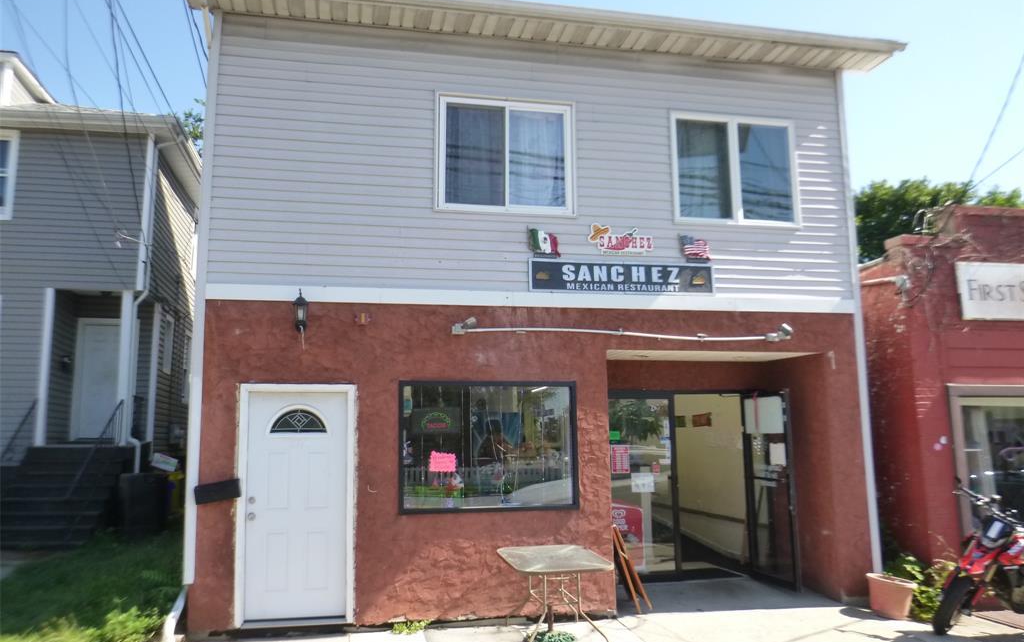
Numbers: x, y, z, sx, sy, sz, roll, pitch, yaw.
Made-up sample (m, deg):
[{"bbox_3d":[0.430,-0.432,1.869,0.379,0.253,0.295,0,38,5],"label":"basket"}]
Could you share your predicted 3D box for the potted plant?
[{"bbox_3d":[3.694,2.680,7.201,0.460,0.350,0.460,1,-8,-12],"label":"potted plant"}]

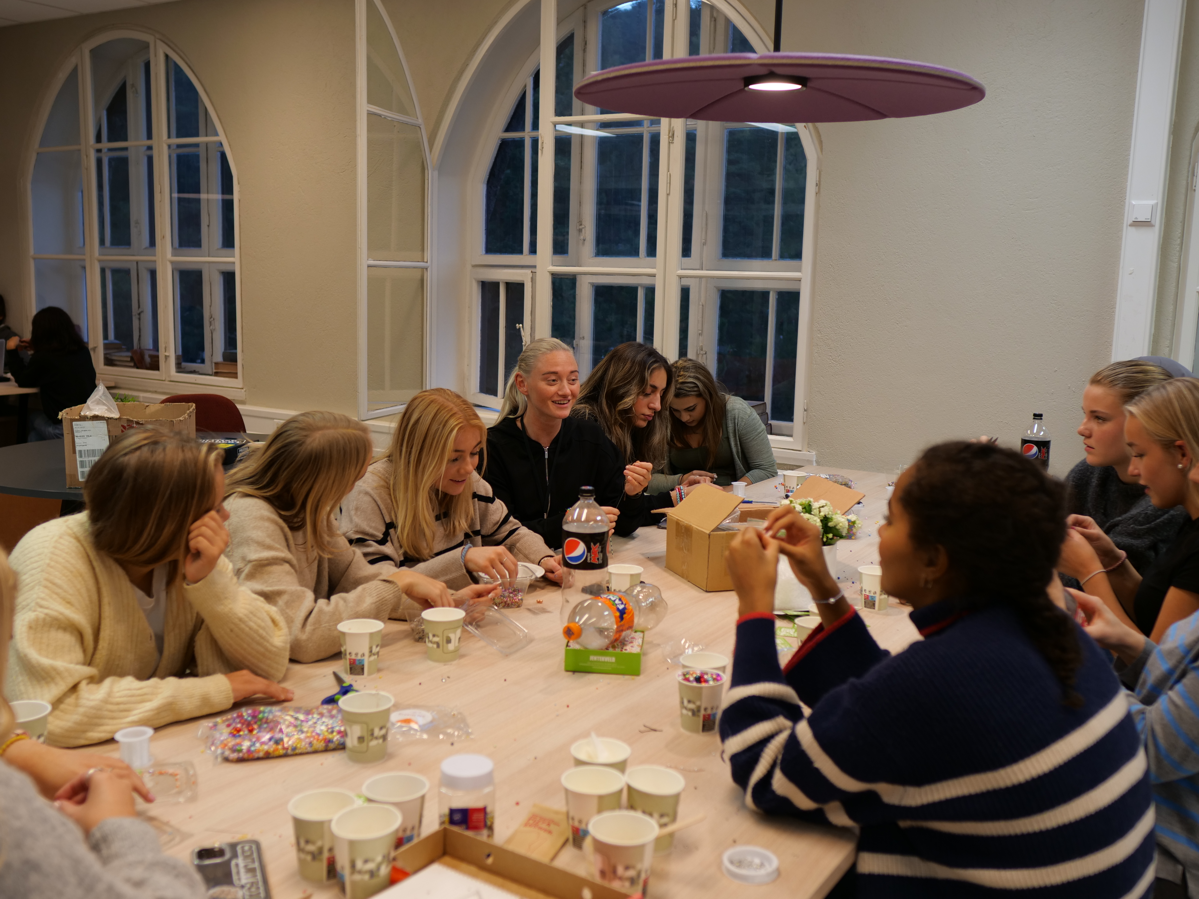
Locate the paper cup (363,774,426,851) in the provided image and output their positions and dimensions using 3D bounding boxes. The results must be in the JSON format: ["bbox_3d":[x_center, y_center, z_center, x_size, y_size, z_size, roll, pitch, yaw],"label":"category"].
[{"bbox_3d":[-0.250,0.454,1.363,0.081,0.084,0.081,2,9,0],"label":"paper cup"}]

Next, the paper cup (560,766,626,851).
[{"bbox_3d":[-0.008,0.454,1.390,0.080,0.084,0.080,1,9,0],"label":"paper cup"}]

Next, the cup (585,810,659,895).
[{"bbox_3d":[0.026,0.459,1.234,0.077,0.082,0.077,2,9,1],"label":"cup"}]

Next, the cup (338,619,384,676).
[{"bbox_3d":[-0.408,0.342,1.902,0.077,0.082,0.077,0,9,-12],"label":"cup"}]

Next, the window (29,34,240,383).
[{"bbox_3d":[-2.761,-1.430,6.564,1.916,1.938,0.150,7,10,31],"label":"window"}]

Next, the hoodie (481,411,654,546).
[{"bbox_3d":[-0.100,0.201,3.097,0.500,0.580,0.420,-7,12,-43],"label":"hoodie"}]

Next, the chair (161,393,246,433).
[{"bbox_3d":[-1.756,0.204,4.816,0.480,0.820,0.520,2,9,3],"label":"chair"}]

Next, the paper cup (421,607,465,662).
[{"bbox_3d":[-0.289,0.347,2.063,0.081,0.084,0.081,2,9,0],"label":"paper cup"}]

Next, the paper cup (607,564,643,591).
[{"bbox_3d":[0.055,0.290,2.318,0.077,0.082,0.077,2,9,1],"label":"paper cup"}]

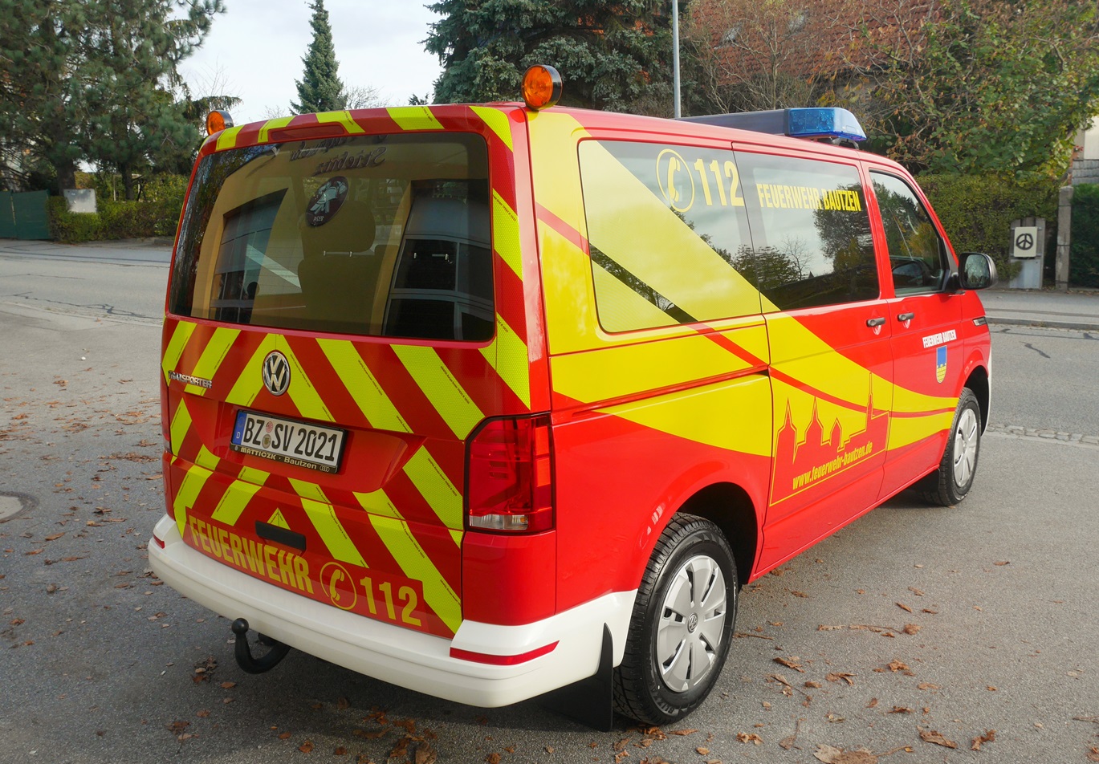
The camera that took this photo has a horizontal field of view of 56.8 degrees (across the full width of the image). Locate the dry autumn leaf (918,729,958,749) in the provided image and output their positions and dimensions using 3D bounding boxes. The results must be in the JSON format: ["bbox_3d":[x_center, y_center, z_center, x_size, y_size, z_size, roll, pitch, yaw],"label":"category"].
[{"bbox_3d":[1.235,1.131,3.229,0.050,0.022,0.140,-9,13,-39],"label":"dry autumn leaf"}]

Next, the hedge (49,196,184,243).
[{"bbox_3d":[-15.720,-5.898,36.741,5.164,1.668,1.390,1,11,18],"label":"hedge"}]

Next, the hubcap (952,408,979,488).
[{"bbox_3d":[2.309,0.366,5.671,0.055,0.440,0.440,7,12,37],"label":"hubcap"}]

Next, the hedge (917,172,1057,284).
[{"bbox_3d":[7.573,-2.832,18.851,3.600,2.000,1.000,7,13,39],"label":"hedge"}]

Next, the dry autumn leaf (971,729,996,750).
[{"bbox_3d":[1.369,1.131,3.205,0.130,0.030,0.055,-10,13,-42],"label":"dry autumn leaf"}]

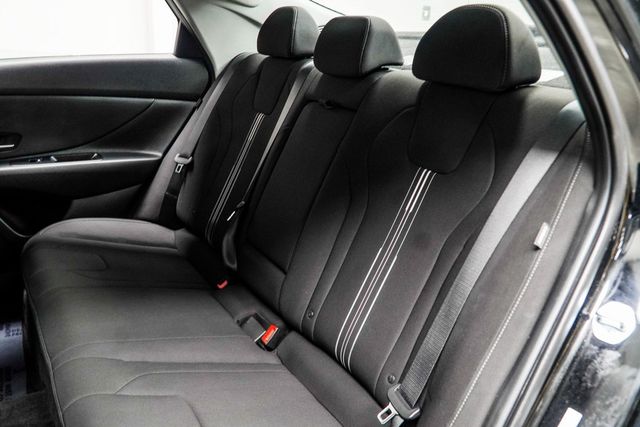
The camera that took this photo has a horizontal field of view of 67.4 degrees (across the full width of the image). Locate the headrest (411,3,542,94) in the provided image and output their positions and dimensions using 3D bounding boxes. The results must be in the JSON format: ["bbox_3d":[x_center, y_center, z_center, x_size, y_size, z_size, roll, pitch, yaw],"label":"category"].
[{"bbox_3d":[0.303,-0.328,0.935,0.122,0.145,0.250,-14,28,-33],"label":"headrest"}]

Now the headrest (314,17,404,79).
[{"bbox_3d":[0.098,-0.419,1.195,0.135,0.133,0.235,-14,28,-33],"label":"headrest"}]

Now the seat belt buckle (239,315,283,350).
[{"bbox_3d":[-0.139,0.278,1.115,0.055,0.038,0.085,-29,35,-25],"label":"seat belt buckle"}]

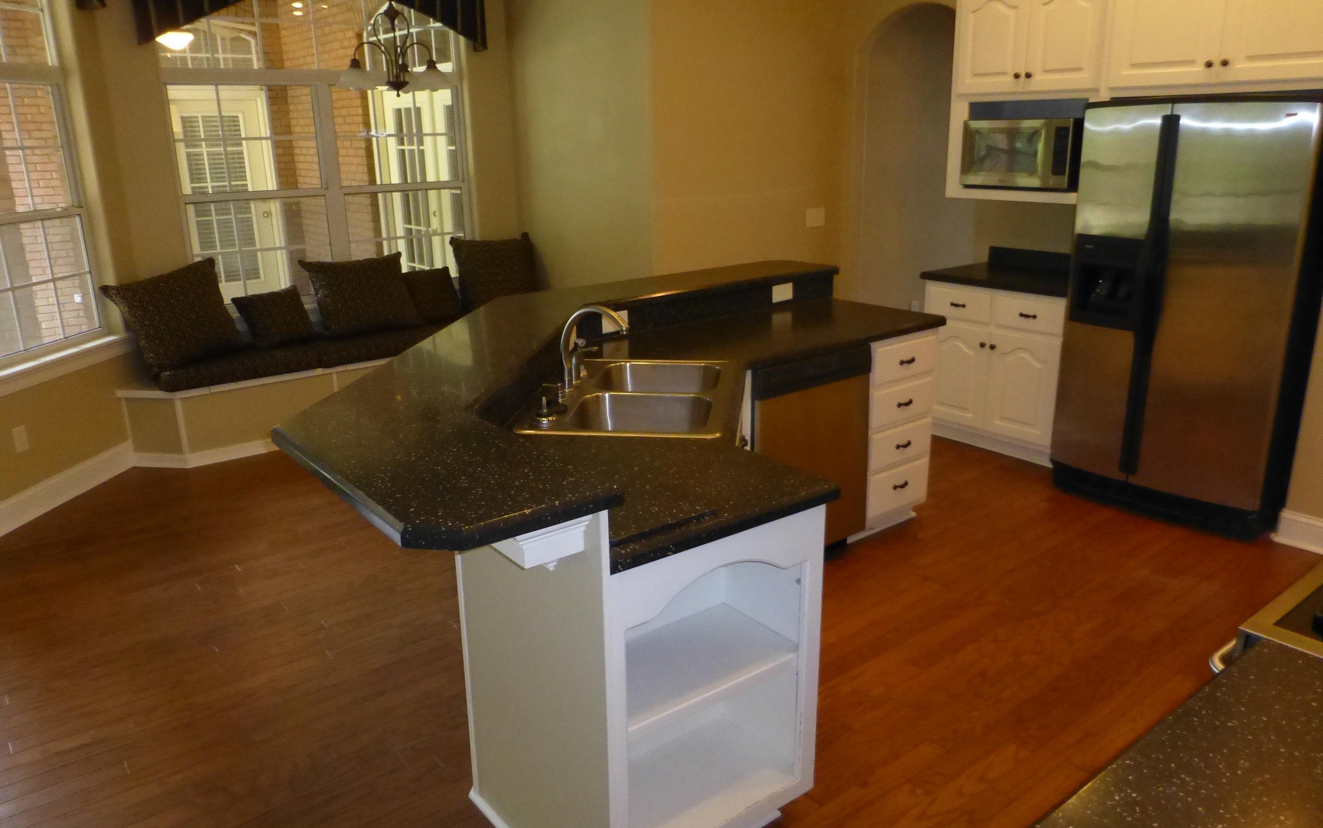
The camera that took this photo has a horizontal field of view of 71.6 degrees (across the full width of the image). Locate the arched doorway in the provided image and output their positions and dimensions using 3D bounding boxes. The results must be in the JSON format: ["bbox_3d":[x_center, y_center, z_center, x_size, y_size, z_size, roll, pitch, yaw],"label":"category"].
[{"bbox_3d":[1.614,-1.295,5.796,0.130,2.375,0.990,-13,20,-34],"label":"arched doorway"}]

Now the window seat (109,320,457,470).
[{"bbox_3d":[-1.843,-0.196,5.602,2.570,0.520,0.490,-13,20,-34],"label":"window seat"}]

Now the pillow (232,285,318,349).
[{"bbox_3d":[-2.241,-0.543,5.309,0.360,0.340,0.130,-23,6,-34],"label":"pillow"}]

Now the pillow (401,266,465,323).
[{"bbox_3d":[-1.471,-0.735,5.841,0.360,0.340,0.130,-18,3,-34],"label":"pillow"}]

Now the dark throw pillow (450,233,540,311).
[{"bbox_3d":[-1.091,-0.891,6.036,0.540,0.520,0.170,-9,4,-25],"label":"dark throw pillow"}]

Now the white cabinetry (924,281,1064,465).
[{"bbox_3d":[1.946,-0.280,5.008,0.610,0.876,0.840,-13,20,-34],"label":"white cabinetry"}]

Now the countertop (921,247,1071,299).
[{"bbox_3d":[1.920,-0.766,4.874,0.630,0.132,0.880,-13,20,-34],"label":"countertop"}]

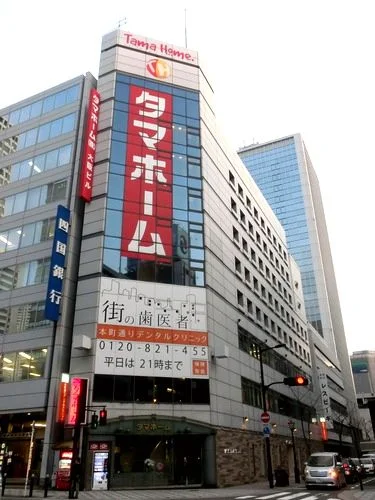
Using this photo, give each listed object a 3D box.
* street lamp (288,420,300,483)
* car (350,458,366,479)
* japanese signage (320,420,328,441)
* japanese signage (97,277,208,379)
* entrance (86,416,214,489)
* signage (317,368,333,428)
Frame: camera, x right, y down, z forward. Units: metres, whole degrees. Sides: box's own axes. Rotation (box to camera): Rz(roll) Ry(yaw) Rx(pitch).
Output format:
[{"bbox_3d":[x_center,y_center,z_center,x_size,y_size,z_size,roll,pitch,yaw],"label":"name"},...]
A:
[{"bbox_3d":[7.105,13.352,28.773,0.450,3.750,0.450,-12,-28,23],"label":"street lamp"},{"bbox_3d":[13.710,17.853,35.720,1.700,1.500,4.300,-12,-28,23],"label":"car"},{"bbox_3d":[17.283,22.746,54.543,0.700,2.200,0.250,-12,-28,23],"label":"japanese signage"},{"bbox_3d":[-2.126,5.182,28.859,7.600,6.350,0.200,8,-27,-19],"label":"japanese signage"},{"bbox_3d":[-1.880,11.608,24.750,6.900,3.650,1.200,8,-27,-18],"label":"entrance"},{"bbox_3d":[18.674,20.241,59.061,0.950,7.200,0.350,-12,-28,23],"label":"signage"}]

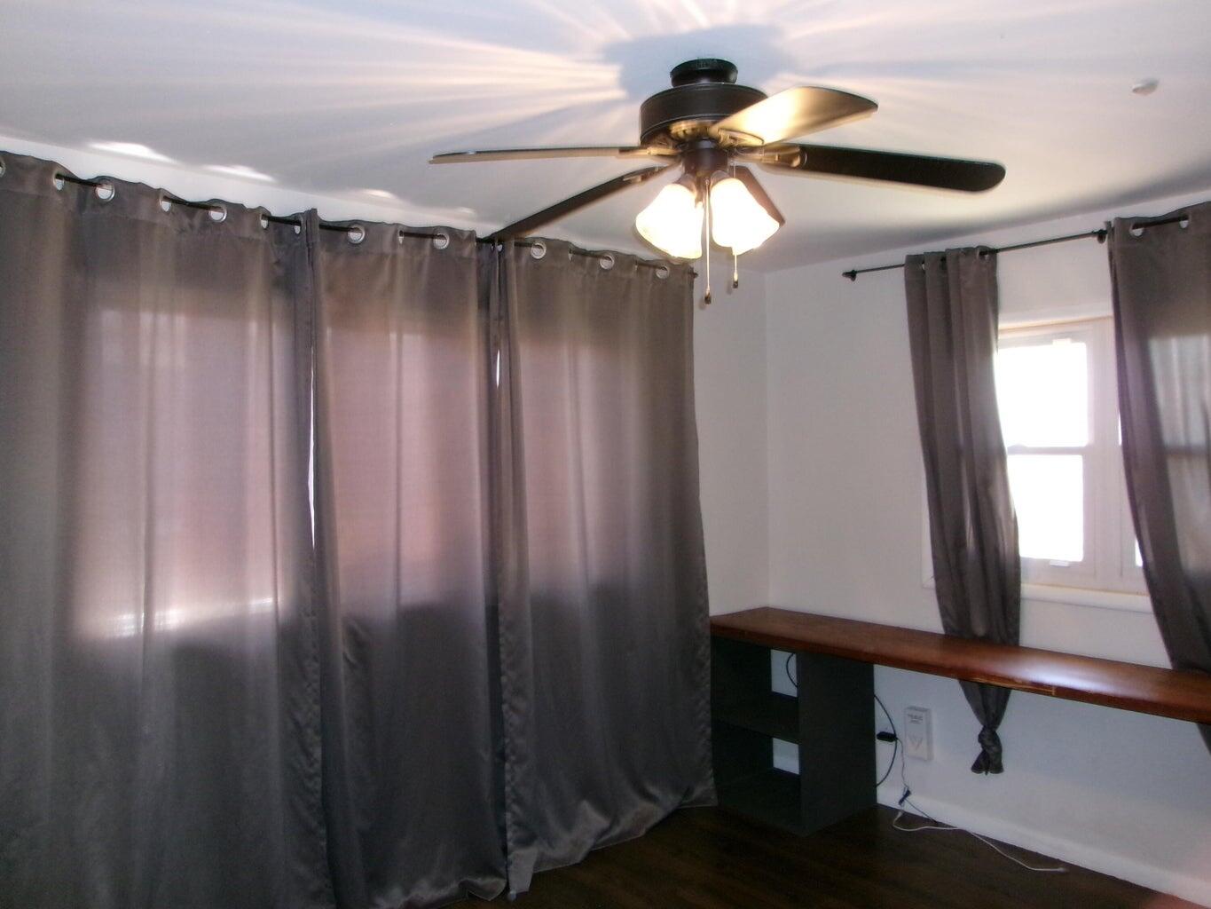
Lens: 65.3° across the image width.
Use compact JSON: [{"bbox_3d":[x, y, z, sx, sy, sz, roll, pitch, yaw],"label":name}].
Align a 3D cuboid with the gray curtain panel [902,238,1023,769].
[{"bbox_3d":[1.430,0.214,3.788,0.140,2.100,0.460,-1,1,-42],"label":"gray curtain panel"}]

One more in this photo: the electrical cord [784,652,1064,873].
[{"bbox_3d":[1.264,1.235,3.979,0.170,0.630,1.300,-1,1,-42],"label":"electrical cord"}]

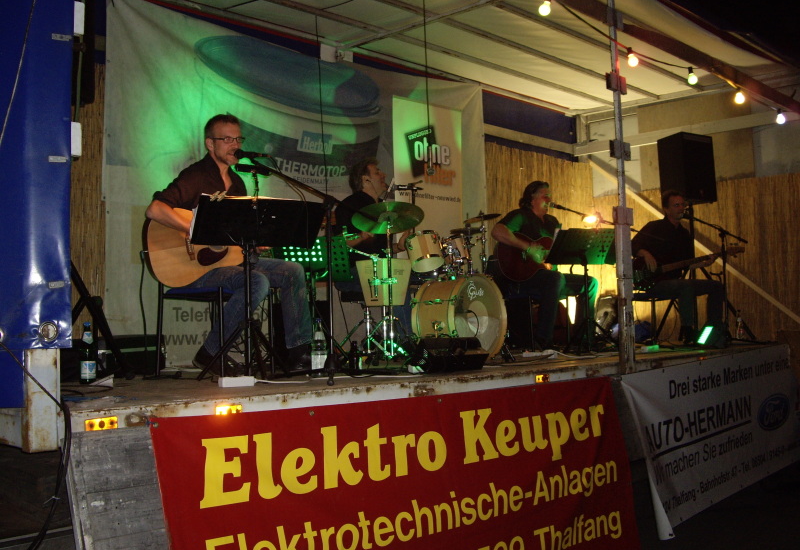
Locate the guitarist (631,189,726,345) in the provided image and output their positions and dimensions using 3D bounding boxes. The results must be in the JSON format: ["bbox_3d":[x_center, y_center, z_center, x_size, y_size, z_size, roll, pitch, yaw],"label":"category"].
[{"bbox_3d":[2.420,-0.054,7.700,0.800,1.330,0.620,-3,-3,40],"label":"guitarist"}]

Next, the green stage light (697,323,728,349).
[{"bbox_3d":[2.440,0.472,6.880,0.200,0.210,0.240,-1,-2,0],"label":"green stage light"}]

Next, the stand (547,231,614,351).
[{"bbox_3d":[1.410,0.112,6.500,0.500,0.920,0.480,1,-3,-38],"label":"stand"}]

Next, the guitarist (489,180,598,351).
[{"bbox_3d":[1.100,-0.070,6.750,0.820,1.310,0.620,-2,-3,35],"label":"guitarist"}]

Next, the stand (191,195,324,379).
[{"bbox_3d":[-0.740,0.061,4.230,0.620,0.880,0.470,1,-3,-30],"label":"stand"}]

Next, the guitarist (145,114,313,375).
[{"bbox_3d":[-0.840,-0.154,4.450,0.820,1.330,0.620,-2,-3,33],"label":"guitarist"}]

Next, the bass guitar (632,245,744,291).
[{"bbox_3d":[2.496,-0.098,7.625,1.166,0.330,0.090,-14,-3,-12],"label":"bass guitar"}]

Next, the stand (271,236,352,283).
[{"bbox_3d":[-0.530,0.150,5.350,0.490,0.790,0.480,-1,-2,12],"label":"stand"}]

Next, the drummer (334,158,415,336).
[{"bbox_3d":[-0.170,-0.115,6.180,0.780,1.380,0.620,-2,-3,37],"label":"drummer"}]

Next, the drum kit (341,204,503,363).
[{"bbox_3d":[0.280,0.035,5.920,0.980,1.050,1.350,-3,-3,43],"label":"drum kit"}]

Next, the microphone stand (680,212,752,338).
[{"bbox_3d":[2.830,0.025,7.660,0.800,1.160,0.580,-2,-3,23],"label":"microphone stand"}]

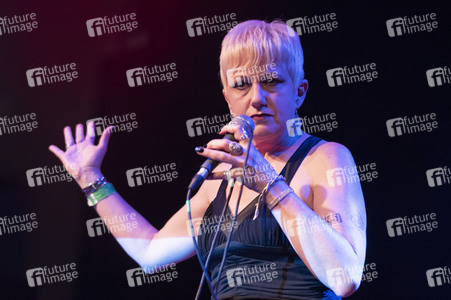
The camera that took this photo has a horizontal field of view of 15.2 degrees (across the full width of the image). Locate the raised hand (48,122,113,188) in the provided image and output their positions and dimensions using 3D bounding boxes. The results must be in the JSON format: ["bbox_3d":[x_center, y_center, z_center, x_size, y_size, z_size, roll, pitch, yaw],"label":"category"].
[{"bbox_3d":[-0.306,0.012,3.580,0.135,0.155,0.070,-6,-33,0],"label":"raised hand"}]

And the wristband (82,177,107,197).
[{"bbox_3d":[-0.260,0.074,3.380,0.053,0.016,0.043,-29,-4,0],"label":"wristband"}]

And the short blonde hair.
[{"bbox_3d":[0.077,-0.193,3.520,0.168,0.160,0.195,-5,-3,14],"label":"short blonde hair"}]

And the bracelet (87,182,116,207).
[{"bbox_3d":[-0.248,0.090,3.380,0.060,0.021,0.047,-28,-4,0],"label":"bracelet"}]

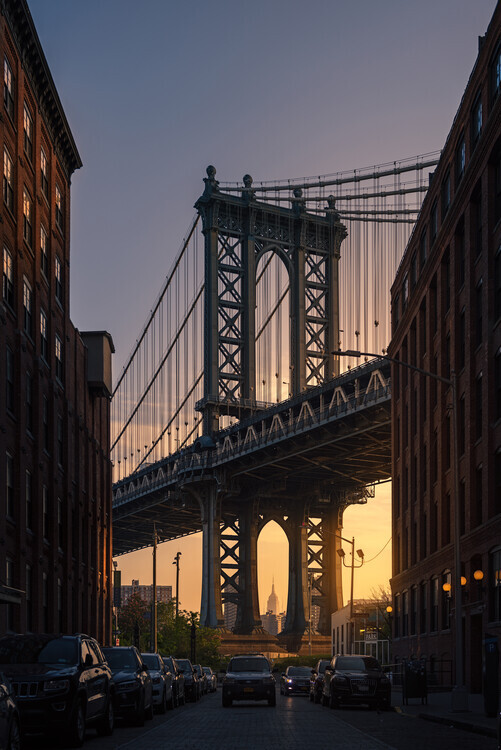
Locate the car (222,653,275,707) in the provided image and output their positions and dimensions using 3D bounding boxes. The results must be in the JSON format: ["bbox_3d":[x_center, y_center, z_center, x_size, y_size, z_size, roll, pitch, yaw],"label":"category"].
[{"bbox_3d":[-0.030,10.955,31.480,1.800,1.750,4.430,0,-19,1],"label":"car"}]

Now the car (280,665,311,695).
[{"bbox_3d":[2.620,15.464,44.433,1.840,1.460,4.750,0,-19,-1],"label":"car"}]

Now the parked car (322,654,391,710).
[{"bbox_3d":[3.540,10.395,29.775,1.950,1.720,4.900,0,-19,1],"label":"parked car"}]

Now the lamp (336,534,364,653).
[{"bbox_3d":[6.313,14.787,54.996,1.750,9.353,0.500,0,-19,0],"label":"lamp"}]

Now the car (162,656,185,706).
[{"bbox_3d":[-3.470,11.549,32.975,1.830,1.720,4.500,0,-19,1],"label":"car"}]

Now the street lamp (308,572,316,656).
[{"bbox_3d":[5.230,21.484,74.457,0.700,9.110,0.400,0,-19,0],"label":"street lamp"}]

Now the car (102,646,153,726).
[{"bbox_3d":[-3.450,7.803,22.036,1.920,1.790,4.800,0,-19,-1],"label":"car"}]

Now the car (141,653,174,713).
[{"bbox_3d":[-3.490,9.783,27.881,1.900,1.760,4.750,0,-19,1],"label":"car"}]

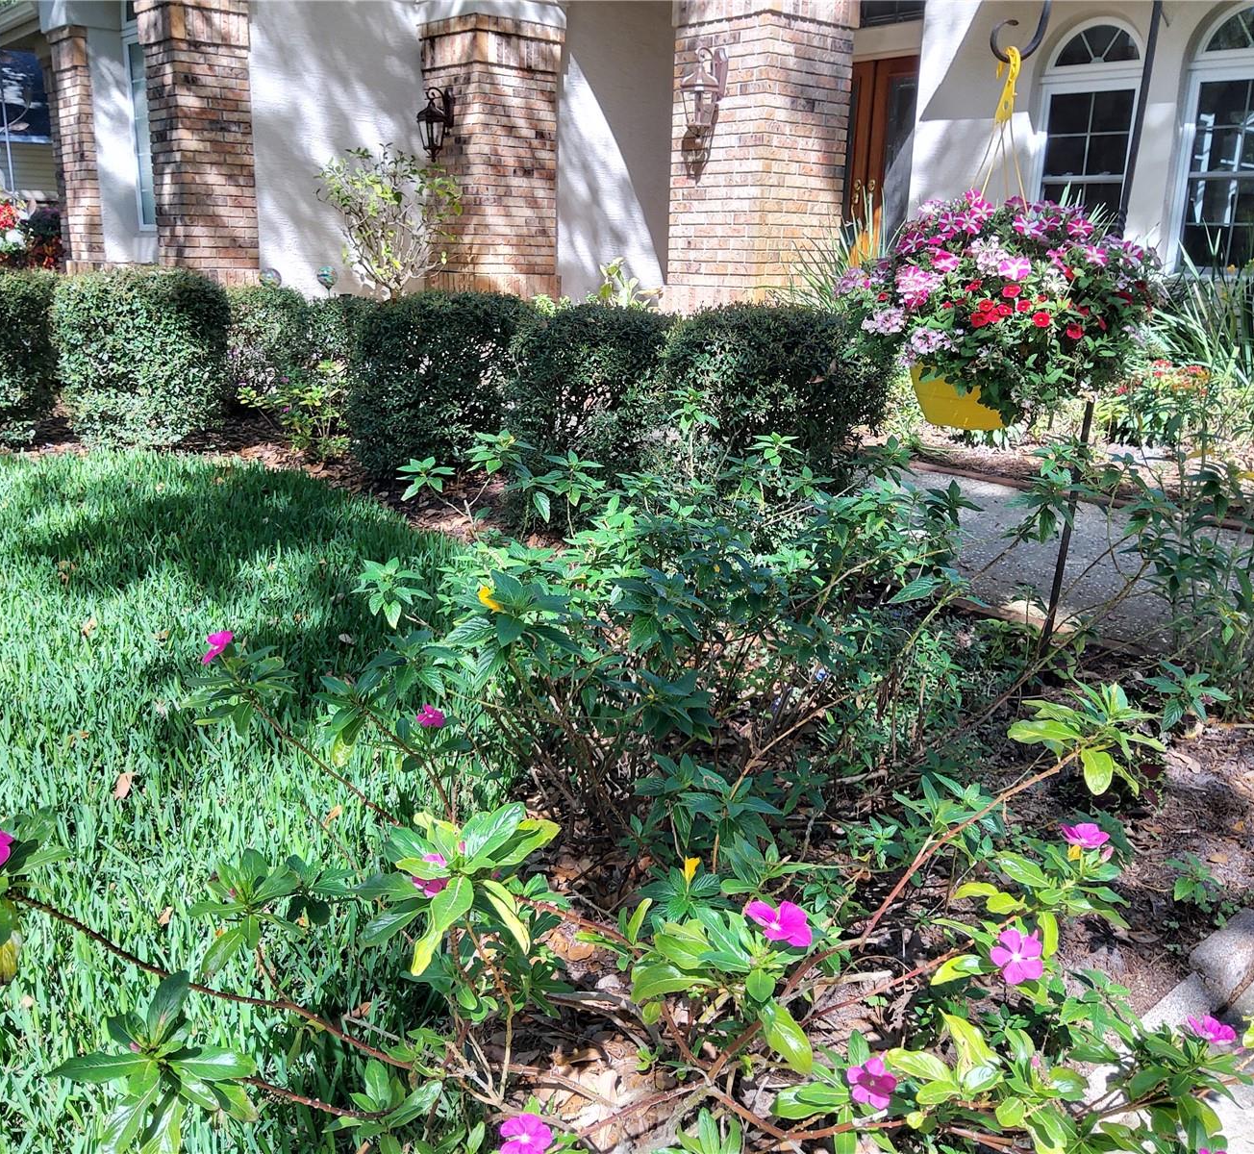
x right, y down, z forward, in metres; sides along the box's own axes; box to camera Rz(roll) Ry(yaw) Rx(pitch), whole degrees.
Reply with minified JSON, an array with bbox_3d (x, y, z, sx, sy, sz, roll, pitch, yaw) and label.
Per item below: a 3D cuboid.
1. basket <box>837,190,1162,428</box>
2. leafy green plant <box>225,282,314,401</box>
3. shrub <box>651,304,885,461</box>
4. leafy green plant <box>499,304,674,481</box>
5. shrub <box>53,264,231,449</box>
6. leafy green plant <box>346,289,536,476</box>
[{"bbox_3d":[0.752,-0.541,2.350,0.620,0.460,0.580,2,14,0],"label":"basket"},{"bbox_3d":[-2.208,-1.352,6.907,0.660,0.775,0.620,0,14,-9],"label":"leafy green plant"},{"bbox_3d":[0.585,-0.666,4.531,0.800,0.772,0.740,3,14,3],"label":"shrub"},{"bbox_3d":[-0.139,-0.610,4.242,0.620,0.761,0.680,1,14,-1],"label":"leafy green plant"},{"bbox_3d":[-2.463,-1.109,5.803,0.800,0.830,0.760,-1,14,-11],"label":"shrub"},{"bbox_3d":[-0.846,-0.885,5.205,0.800,0.782,0.760,1,14,-5],"label":"leafy green plant"}]

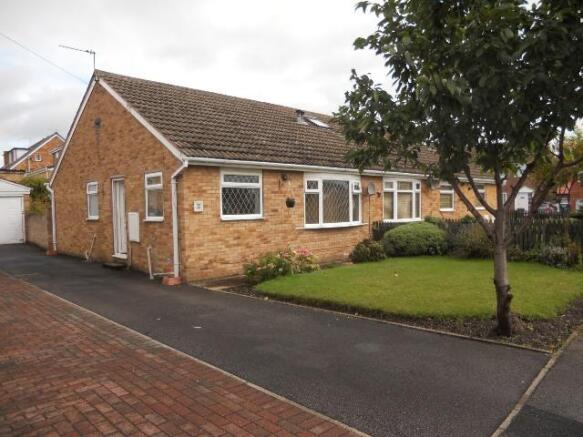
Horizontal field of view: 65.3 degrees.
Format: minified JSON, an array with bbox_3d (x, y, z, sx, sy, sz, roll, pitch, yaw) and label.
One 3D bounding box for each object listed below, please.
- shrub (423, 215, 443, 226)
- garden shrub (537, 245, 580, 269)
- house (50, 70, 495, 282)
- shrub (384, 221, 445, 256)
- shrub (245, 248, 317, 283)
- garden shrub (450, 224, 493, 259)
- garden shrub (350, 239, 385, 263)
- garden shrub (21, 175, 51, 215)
[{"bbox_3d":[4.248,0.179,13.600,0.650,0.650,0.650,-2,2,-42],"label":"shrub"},{"bbox_3d":[5.932,0.844,10.100,0.950,0.520,0.850,-2,2,-42],"label":"garden shrub"},{"bbox_3d":[-0.160,-1.636,17.787,14.600,5.500,10.200,-2,2,-42],"label":"house"},{"bbox_3d":[3.490,0.582,12.900,1.600,0.920,1.500,-2,2,-42],"label":"shrub"},{"bbox_3d":[-0.219,1.007,9.950,1.650,0.720,1.050,-2,2,-42],"label":"shrub"},{"bbox_3d":[4.698,0.584,11.800,1.050,0.850,1.000,-2,2,-42],"label":"garden shrub"},{"bbox_3d":[2.073,0.859,12.400,0.900,0.640,0.850,-1,1,0],"label":"garden shrub"},{"bbox_3d":[-11.589,-0.947,20.500,1.800,2.200,1.800,-2,2,-42],"label":"garden shrub"}]

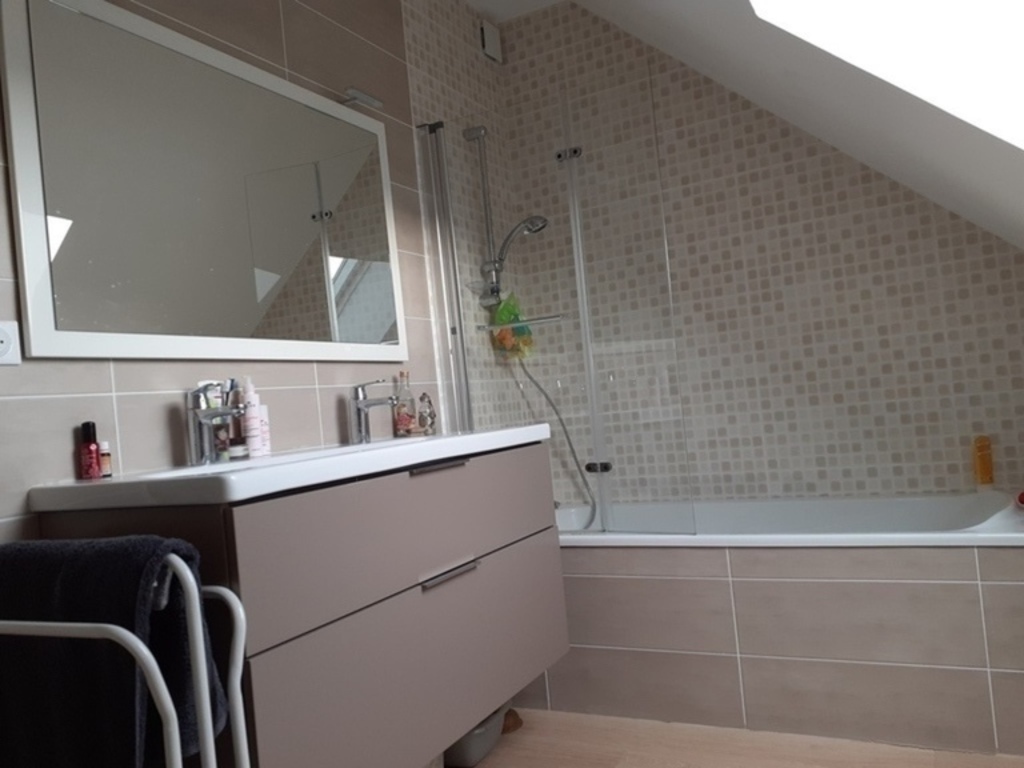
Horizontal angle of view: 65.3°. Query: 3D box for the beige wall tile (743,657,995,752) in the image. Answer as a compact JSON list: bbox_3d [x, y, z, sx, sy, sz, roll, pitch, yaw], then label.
[{"bbox_3d":[0.900,0.819,2.066,0.593,0.199,0.013,-6,-2,27],"label":"beige wall tile"}]

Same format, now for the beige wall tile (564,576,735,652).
[{"bbox_3d":[0.354,0.672,2.344,0.592,0.206,0.013,-6,-2,27],"label":"beige wall tile"}]

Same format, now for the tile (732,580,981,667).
[{"bbox_3d":[0.880,0.615,2.071,0.593,0.206,0.013,-6,-2,27],"label":"tile"}]

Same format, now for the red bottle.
[{"bbox_3d":[-0.781,0.123,1.480,0.033,0.108,0.033,-6,-2,27],"label":"red bottle"}]

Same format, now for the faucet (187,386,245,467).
[{"bbox_3d":[-0.616,0.081,1.642,0.131,0.166,0.048,-6,-2,27],"label":"faucet"}]

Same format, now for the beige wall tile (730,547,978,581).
[{"bbox_3d":[0.866,0.467,2.074,0.593,0.085,0.013,-6,-2,27],"label":"beige wall tile"}]

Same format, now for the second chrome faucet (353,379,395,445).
[{"bbox_3d":[-0.370,0.073,2.119,0.128,0.163,0.048,-6,-2,27],"label":"second chrome faucet"}]

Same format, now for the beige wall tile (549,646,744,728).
[{"bbox_3d":[0.374,0.876,2.340,0.592,0.199,0.013,-6,-2,27],"label":"beige wall tile"}]

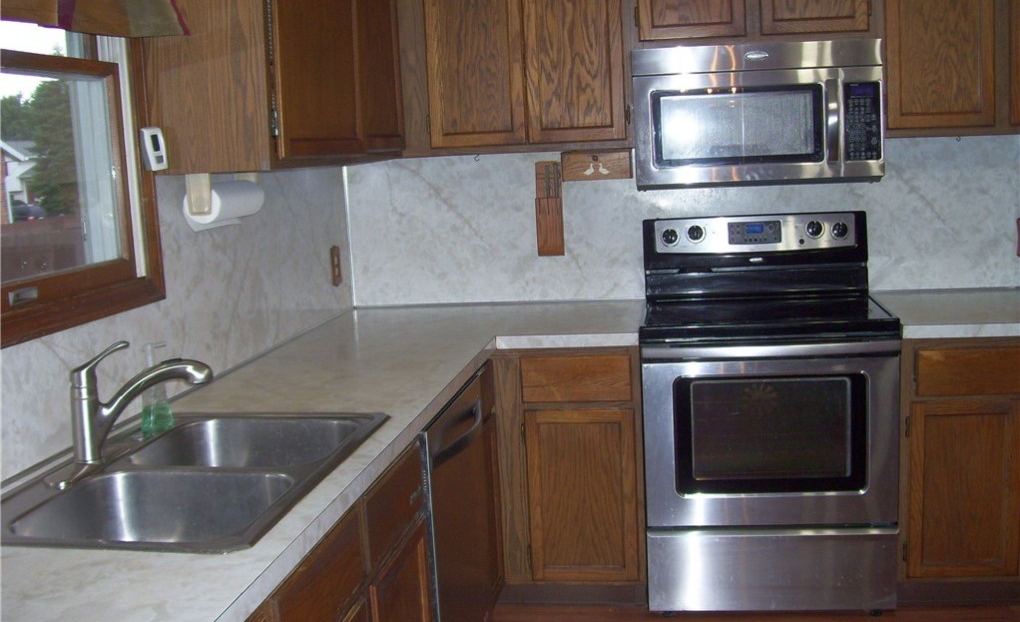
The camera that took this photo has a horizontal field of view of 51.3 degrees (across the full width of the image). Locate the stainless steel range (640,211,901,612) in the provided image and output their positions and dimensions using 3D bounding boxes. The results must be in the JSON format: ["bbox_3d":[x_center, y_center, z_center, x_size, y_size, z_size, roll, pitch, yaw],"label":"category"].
[{"bbox_3d":[0.824,0.302,3.470,0.759,1.200,0.660,-2,8,9],"label":"stainless steel range"}]

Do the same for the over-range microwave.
[{"bbox_3d":[0.793,-0.631,3.466,0.759,0.431,0.410,-2,8,9],"label":"over-range microwave"}]

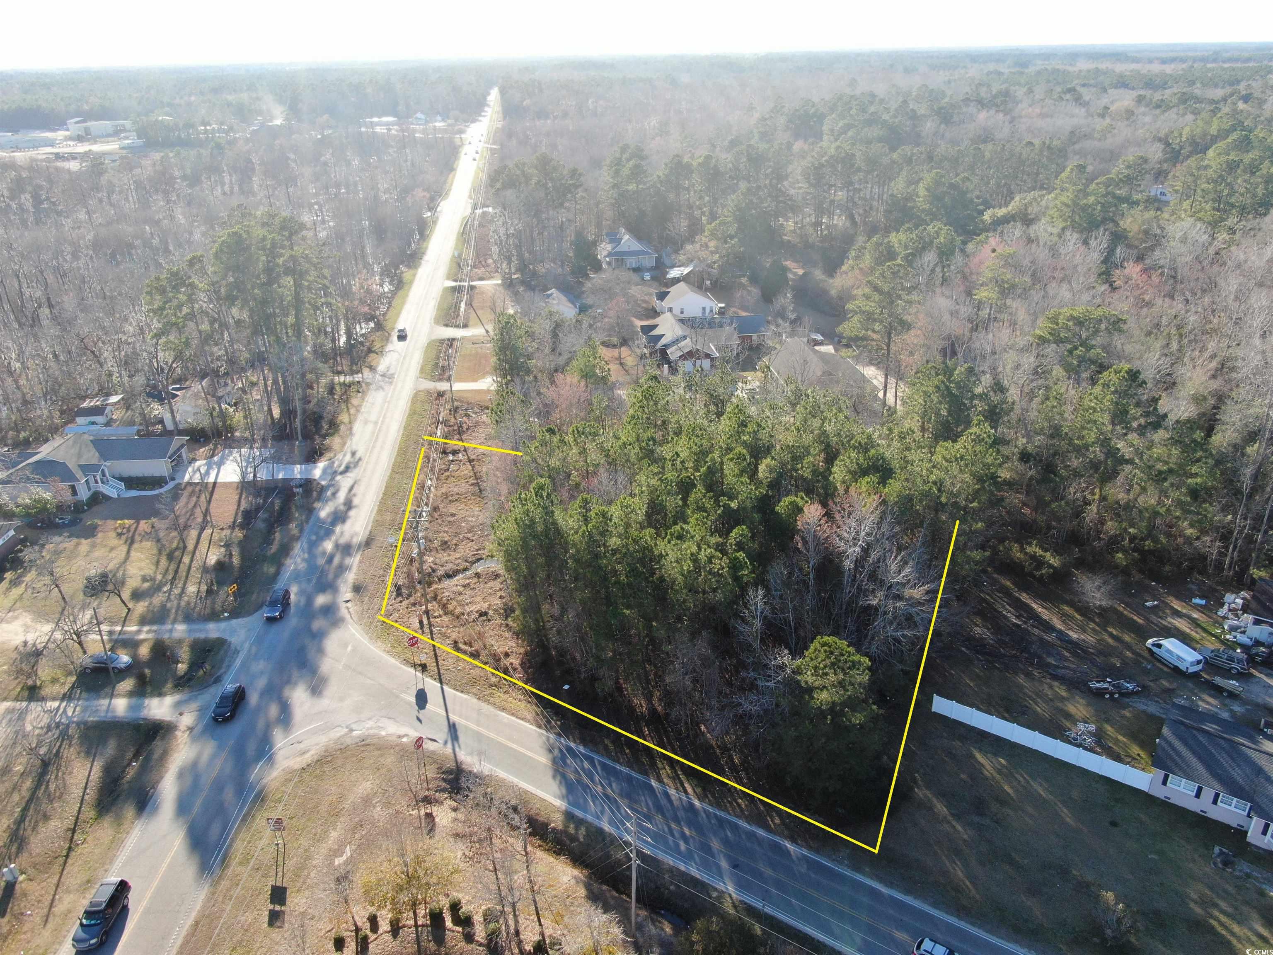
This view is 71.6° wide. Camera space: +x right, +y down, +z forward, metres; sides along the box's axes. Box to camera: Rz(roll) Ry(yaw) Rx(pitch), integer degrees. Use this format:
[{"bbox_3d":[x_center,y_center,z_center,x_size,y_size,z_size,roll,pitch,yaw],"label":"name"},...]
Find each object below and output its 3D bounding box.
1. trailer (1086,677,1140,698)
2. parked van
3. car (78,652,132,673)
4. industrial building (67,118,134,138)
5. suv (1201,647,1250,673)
[{"bbox_3d":[46.780,20.508,86.573,4.600,1.150,2.100,0,26,3],"label":"trailer"},{"bbox_3d":[55.082,17.972,90.602,1.880,1.900,4.900,-11,27,-19],"label":"parked van"},{"bbox_3d":[-55.790,19.512,92.961,4.720,1.450,1.800,-1,26,1],"label":"car"},{"bbox_3d":[-478.649,-312.885,789.524,47.000,13.200,32.000,-13,28,-22],"label":"industrial building"},{"bbox_3d":[59.895,18.352,89.800,4.500,1.720,1.760,19,33,36],"label":"suv"}]

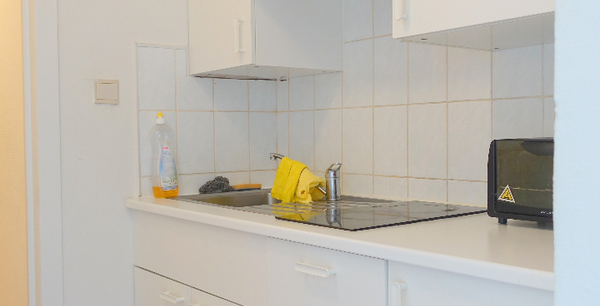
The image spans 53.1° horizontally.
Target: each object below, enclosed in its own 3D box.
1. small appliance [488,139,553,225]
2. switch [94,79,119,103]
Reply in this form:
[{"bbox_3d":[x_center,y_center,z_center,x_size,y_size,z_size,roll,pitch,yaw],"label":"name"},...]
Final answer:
[{"bbox_3d":[0.650,0.066,1.351,0.245,0.207,0.370,-2,2,-40],"label":"small appliance"},{"bbox_3d":[-0.633,-0.200,1.975,0.080,0.079,0.014,-2,2,-40],"label":"switch"}]

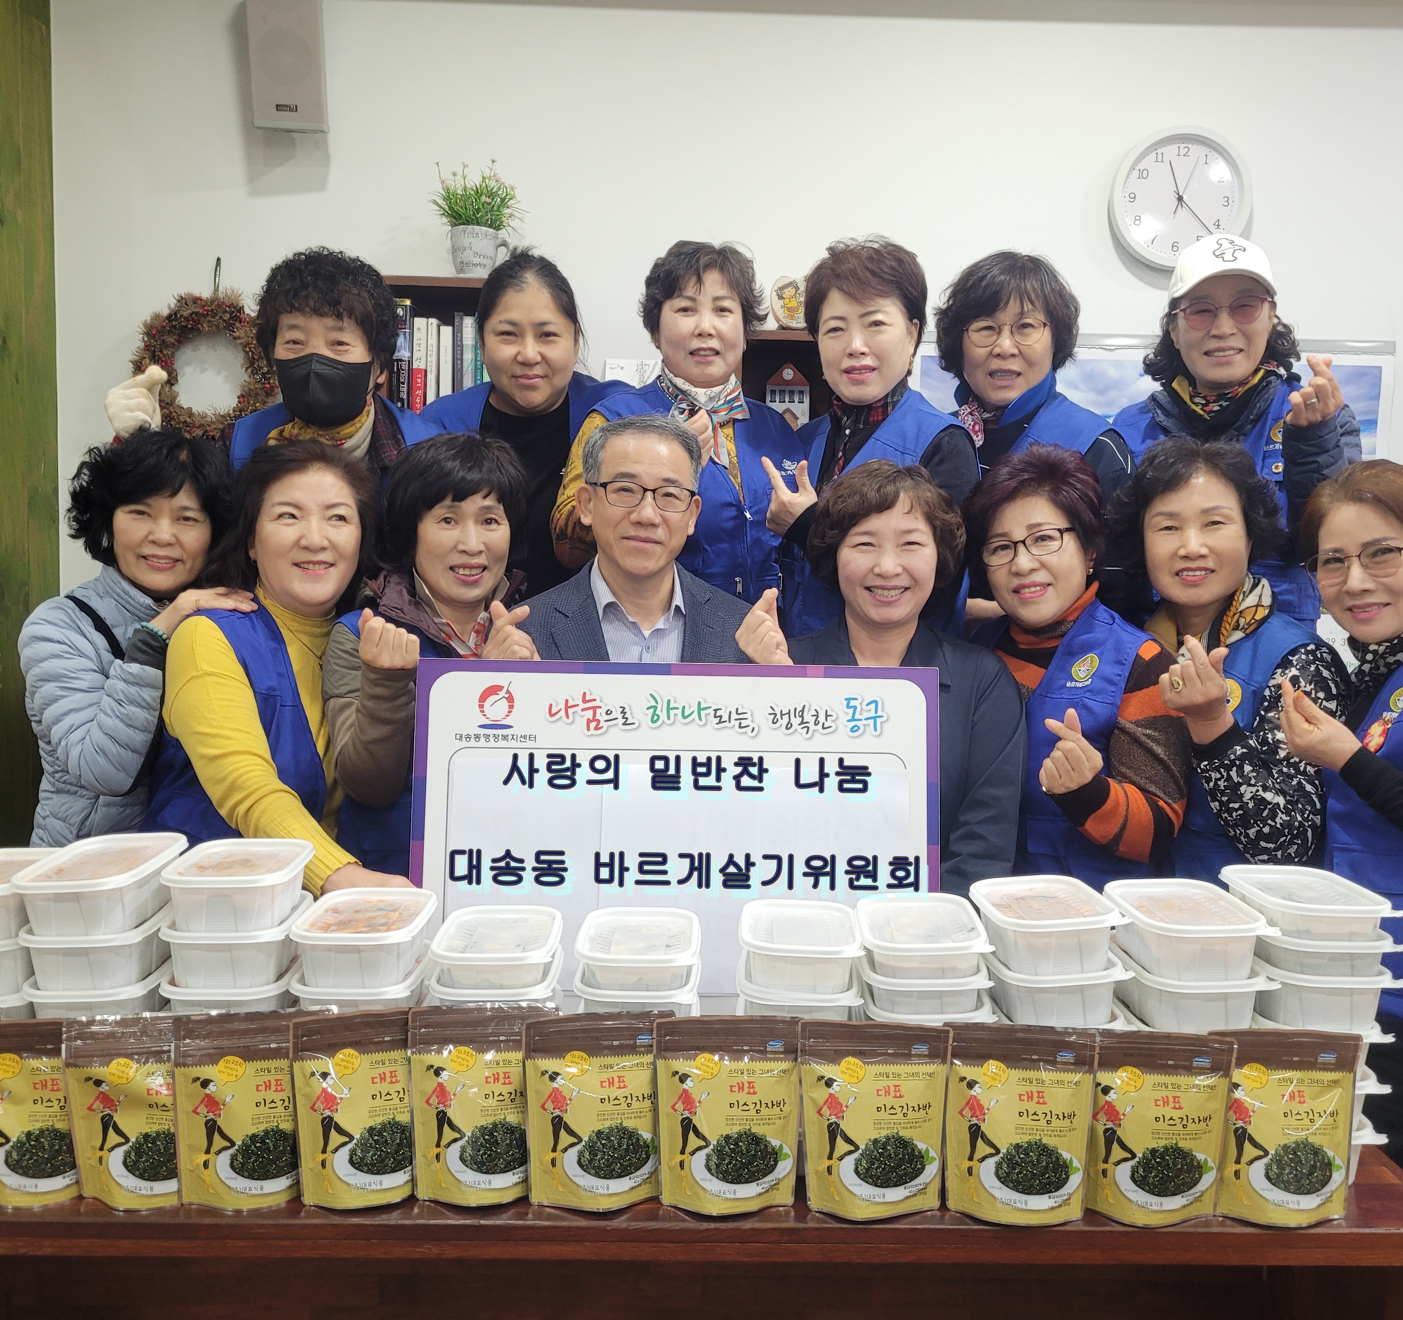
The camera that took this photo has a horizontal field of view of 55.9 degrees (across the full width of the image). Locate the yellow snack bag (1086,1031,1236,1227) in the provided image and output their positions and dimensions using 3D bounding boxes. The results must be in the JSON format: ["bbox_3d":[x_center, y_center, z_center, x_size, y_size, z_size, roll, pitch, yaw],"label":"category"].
[{"bbox_3d":[0.434,0.446,1.271,0.143,0.171,0.050,4,-1,0],"label":"yellow snack bag"}]

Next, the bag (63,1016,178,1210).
[{"bbox_3d":[-0.528,0.421,1.250,0.143,0.170,0.050,-3,-1,-5],"label":"bag"}]

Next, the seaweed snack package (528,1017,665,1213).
[{"bbox_3d":[-0.100,0.431,1.268,0.142,0.177,0.050,1,0,-7],"label":"seaweed snack package"}]

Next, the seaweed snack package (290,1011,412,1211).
[{"bbox_3d":[-0.324,0.427,1.264,0.142,0.177,0.050,0,1,-12],"label":"seaweed snack package"}]

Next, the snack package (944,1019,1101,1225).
[{"bbox_3d":[0.302,0.439,1.261,0.142,0.177,0.050,2,0,6],"label":"snack package"}]

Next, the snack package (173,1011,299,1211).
[{"bbox_3d":[-0.462,0.461,1.360,0.152,0.200,0.055,0,4,-9],"label":"snack package"}]

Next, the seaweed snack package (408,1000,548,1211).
[{"bbox_3d":[-0.213,0.429,1.284,0.138,0.186,0.045,1,4,-4],"label":"seaweed snack package"}]

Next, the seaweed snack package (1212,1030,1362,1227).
[{"bbox_3d":[0.557,0.444,1.266,0.142,0.177,0.050,1,0,1],"label":"seaweed snack package"}]

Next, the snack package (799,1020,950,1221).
[{"bbox_3d":[0.165,0.436,1.263,0.142,0.177,0.050,1,0,0],"label":"snack package"}]

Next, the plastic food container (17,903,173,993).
[{"bbox_3d":[-0.634,0.301,1.423,0.131,0.058,0.183,1,5,-1],"label":"plastic food container"}]

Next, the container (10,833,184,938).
[{"bbox_3d":[-0.618,0.233,1.372,0.130,0.058,0.182,0,7,4],"label":"container"}]

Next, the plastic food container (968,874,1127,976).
[{"bbox_3d":[0.363,0.284,1.415,0.130,0.058,0.182,-1,5,-3],"label":"plastic food container"}]

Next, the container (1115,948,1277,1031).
[{"bbox_3d":[0.517,0.346,1.425,0.131,0.058,0.183,1,5,-1],"label":"container"}]

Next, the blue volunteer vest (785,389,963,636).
[{"bbox_3d":[0.243,-0.122,1.995,0.350,0.560,0.250,3,5,17],"label":"blue volunteer vest"}]

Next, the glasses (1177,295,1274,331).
[{"bbox_3d":[0.822,-0.543,2.092,0.138,0.045,0.140,-9,3,16],"label":"glasses"}]

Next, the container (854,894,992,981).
[{"bbox_3d":[0.221,0.280,1.349,0.124,0.042,0.183,1,4,4],"label":"container"}]

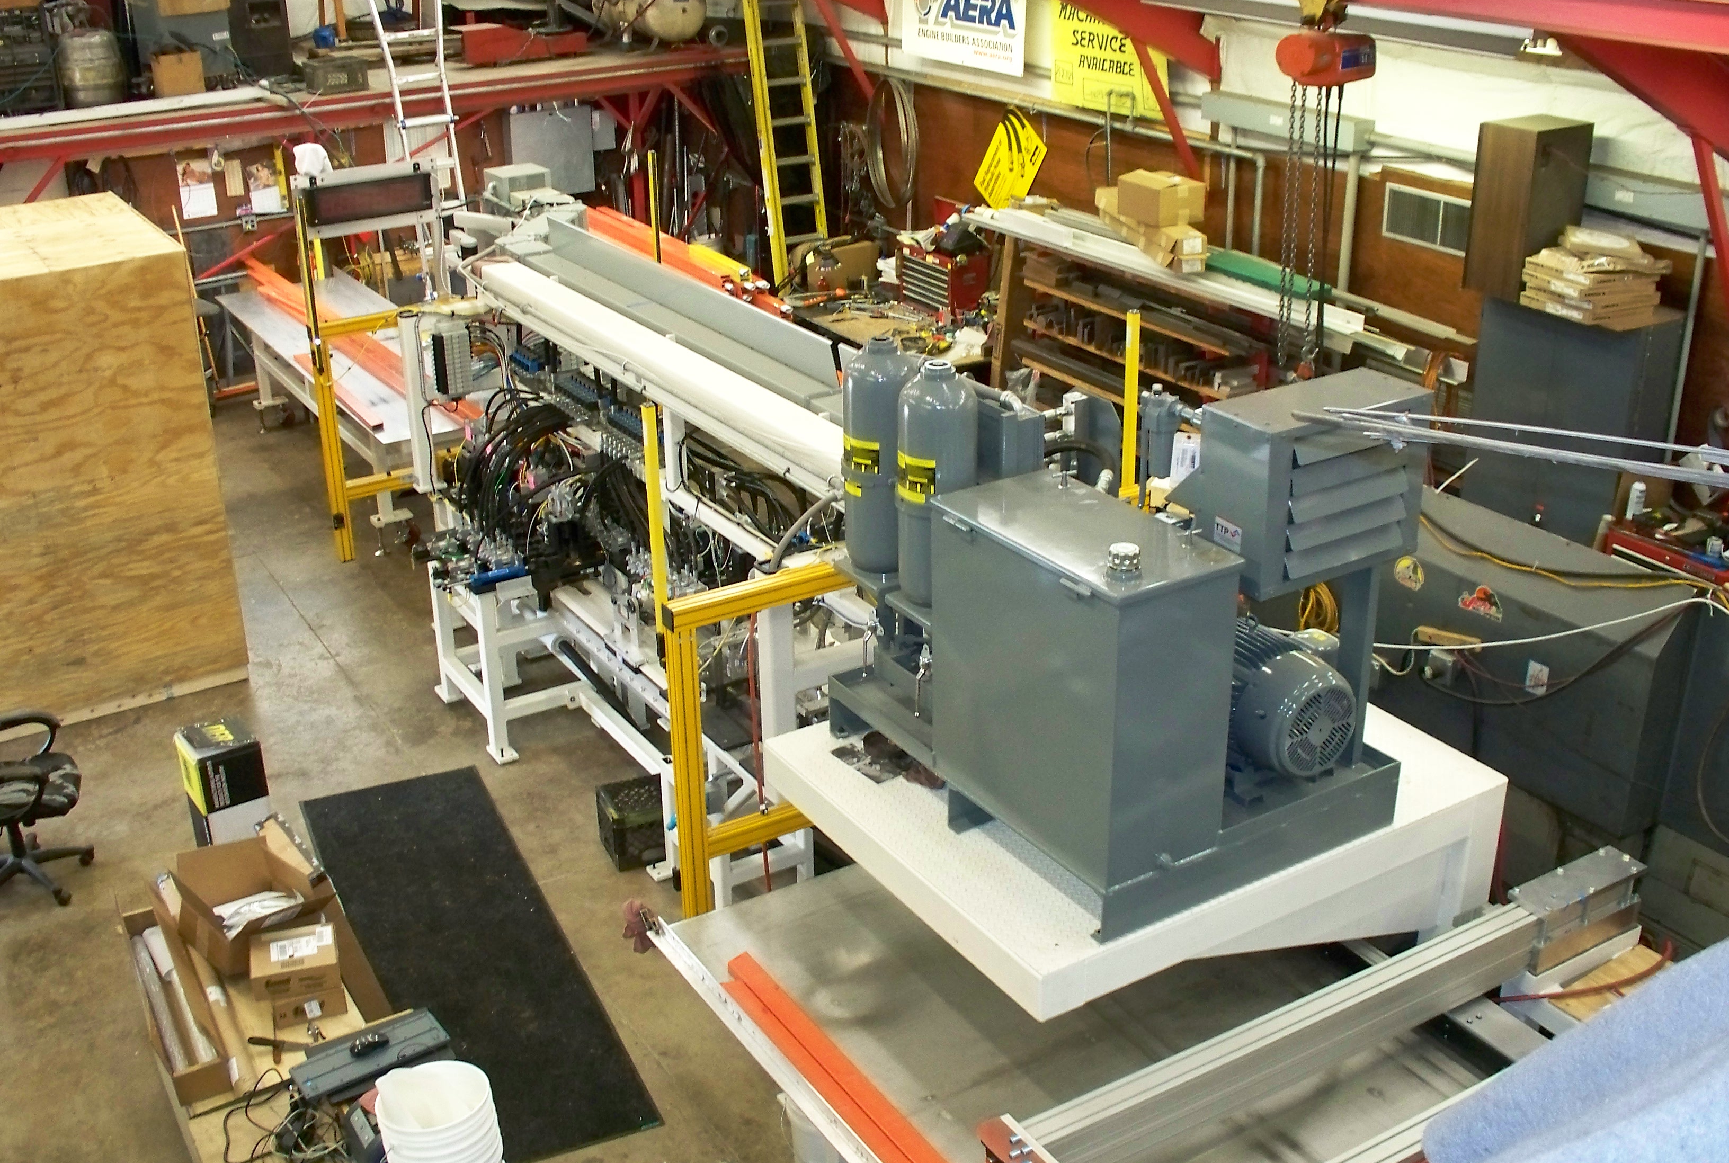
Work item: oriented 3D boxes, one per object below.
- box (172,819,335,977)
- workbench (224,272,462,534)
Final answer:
[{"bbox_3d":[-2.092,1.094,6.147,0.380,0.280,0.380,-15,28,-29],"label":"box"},{"bbox_3d":[-3.615,-1.331,13.282,1.140,0.830,4.240,-15,28,-29],"label":"workbench"}]

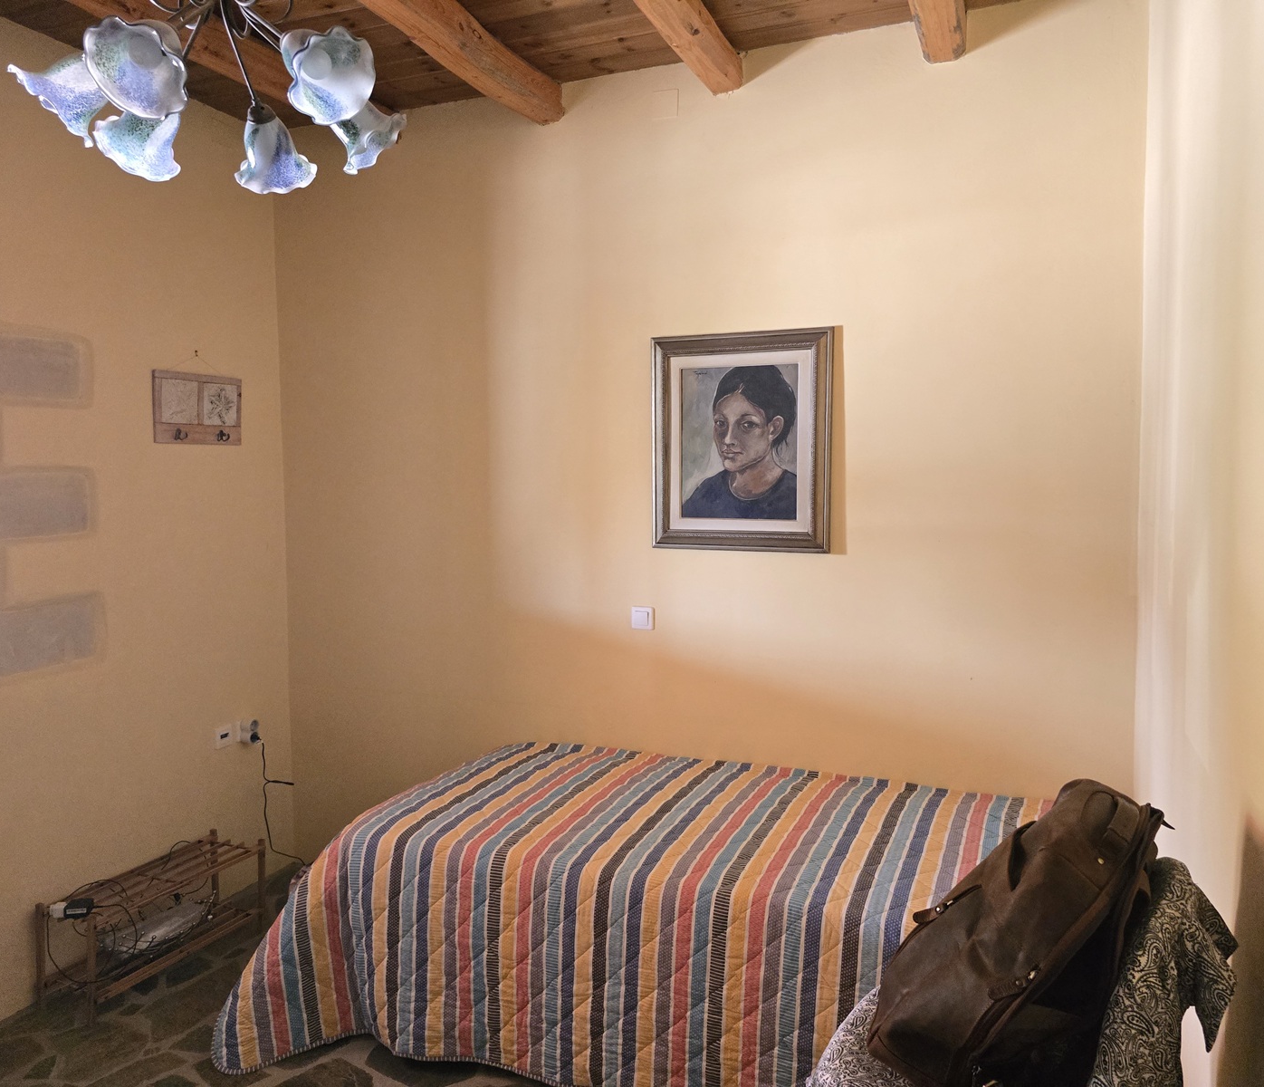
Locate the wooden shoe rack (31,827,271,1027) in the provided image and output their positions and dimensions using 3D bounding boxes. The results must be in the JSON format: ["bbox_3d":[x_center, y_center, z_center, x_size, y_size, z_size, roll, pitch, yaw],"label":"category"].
[{"bbox_3d":[-1.591,1.254,3.239,0.260,0.323,0.679,1,4,24],"label":"wooden shoe rack"}]

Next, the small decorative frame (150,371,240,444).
[{"bbox_3d":[-1.599,-0.496,3.573,0.025,0.254,0.405,1,4,22],"label":"small decorative frame"}]

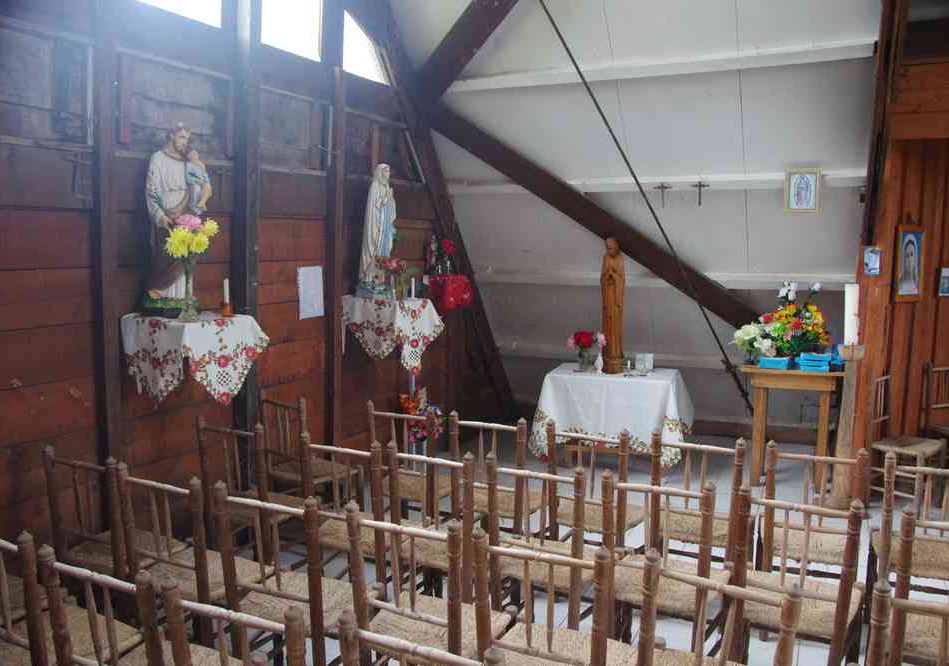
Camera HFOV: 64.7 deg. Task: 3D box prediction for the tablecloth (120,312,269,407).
[{"bbox_3d":[-1.321,0.108,3.579,0.450,0.400,0.520,4,7,26],"label":"tablecloth"}]

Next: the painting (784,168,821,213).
[{"bbox_3d":[2.131,-0.925,4.868,0.222,0.295,0.030,3,17,24],"label":"painting"}]

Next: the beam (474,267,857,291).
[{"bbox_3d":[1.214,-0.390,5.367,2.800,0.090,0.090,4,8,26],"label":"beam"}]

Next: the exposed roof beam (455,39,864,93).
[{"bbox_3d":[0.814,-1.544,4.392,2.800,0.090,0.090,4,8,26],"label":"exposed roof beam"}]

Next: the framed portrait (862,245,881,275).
[{"bbox_3d":[2.586,-0.463,4.871,0.094,0.188,0.015,3,7,24],"label":"framed portrait"}]

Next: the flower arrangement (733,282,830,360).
[{"bbox_3d":[2.166,-0.065,5.277,0.610,0.570,0.380,3,7,24],"label":"flower arrangement"}]

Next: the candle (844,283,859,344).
[{"bbox_3d":[2.453,-0.122,4.868,0.090,0.390,0.090,3,7,24],"label":"candle"}]

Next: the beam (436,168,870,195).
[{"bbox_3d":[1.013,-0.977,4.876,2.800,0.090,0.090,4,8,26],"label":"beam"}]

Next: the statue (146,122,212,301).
[{"bbox_3d":[-1.288,-0.485,3.239,0.220,0.830,0.280,4,8,26],"label":"statue"}]

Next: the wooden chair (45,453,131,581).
[{"bbox_3d":[-1.425,0.877,3.071,0.420,0.875,0.460,3,7,24],"label":"wooden chair"}]

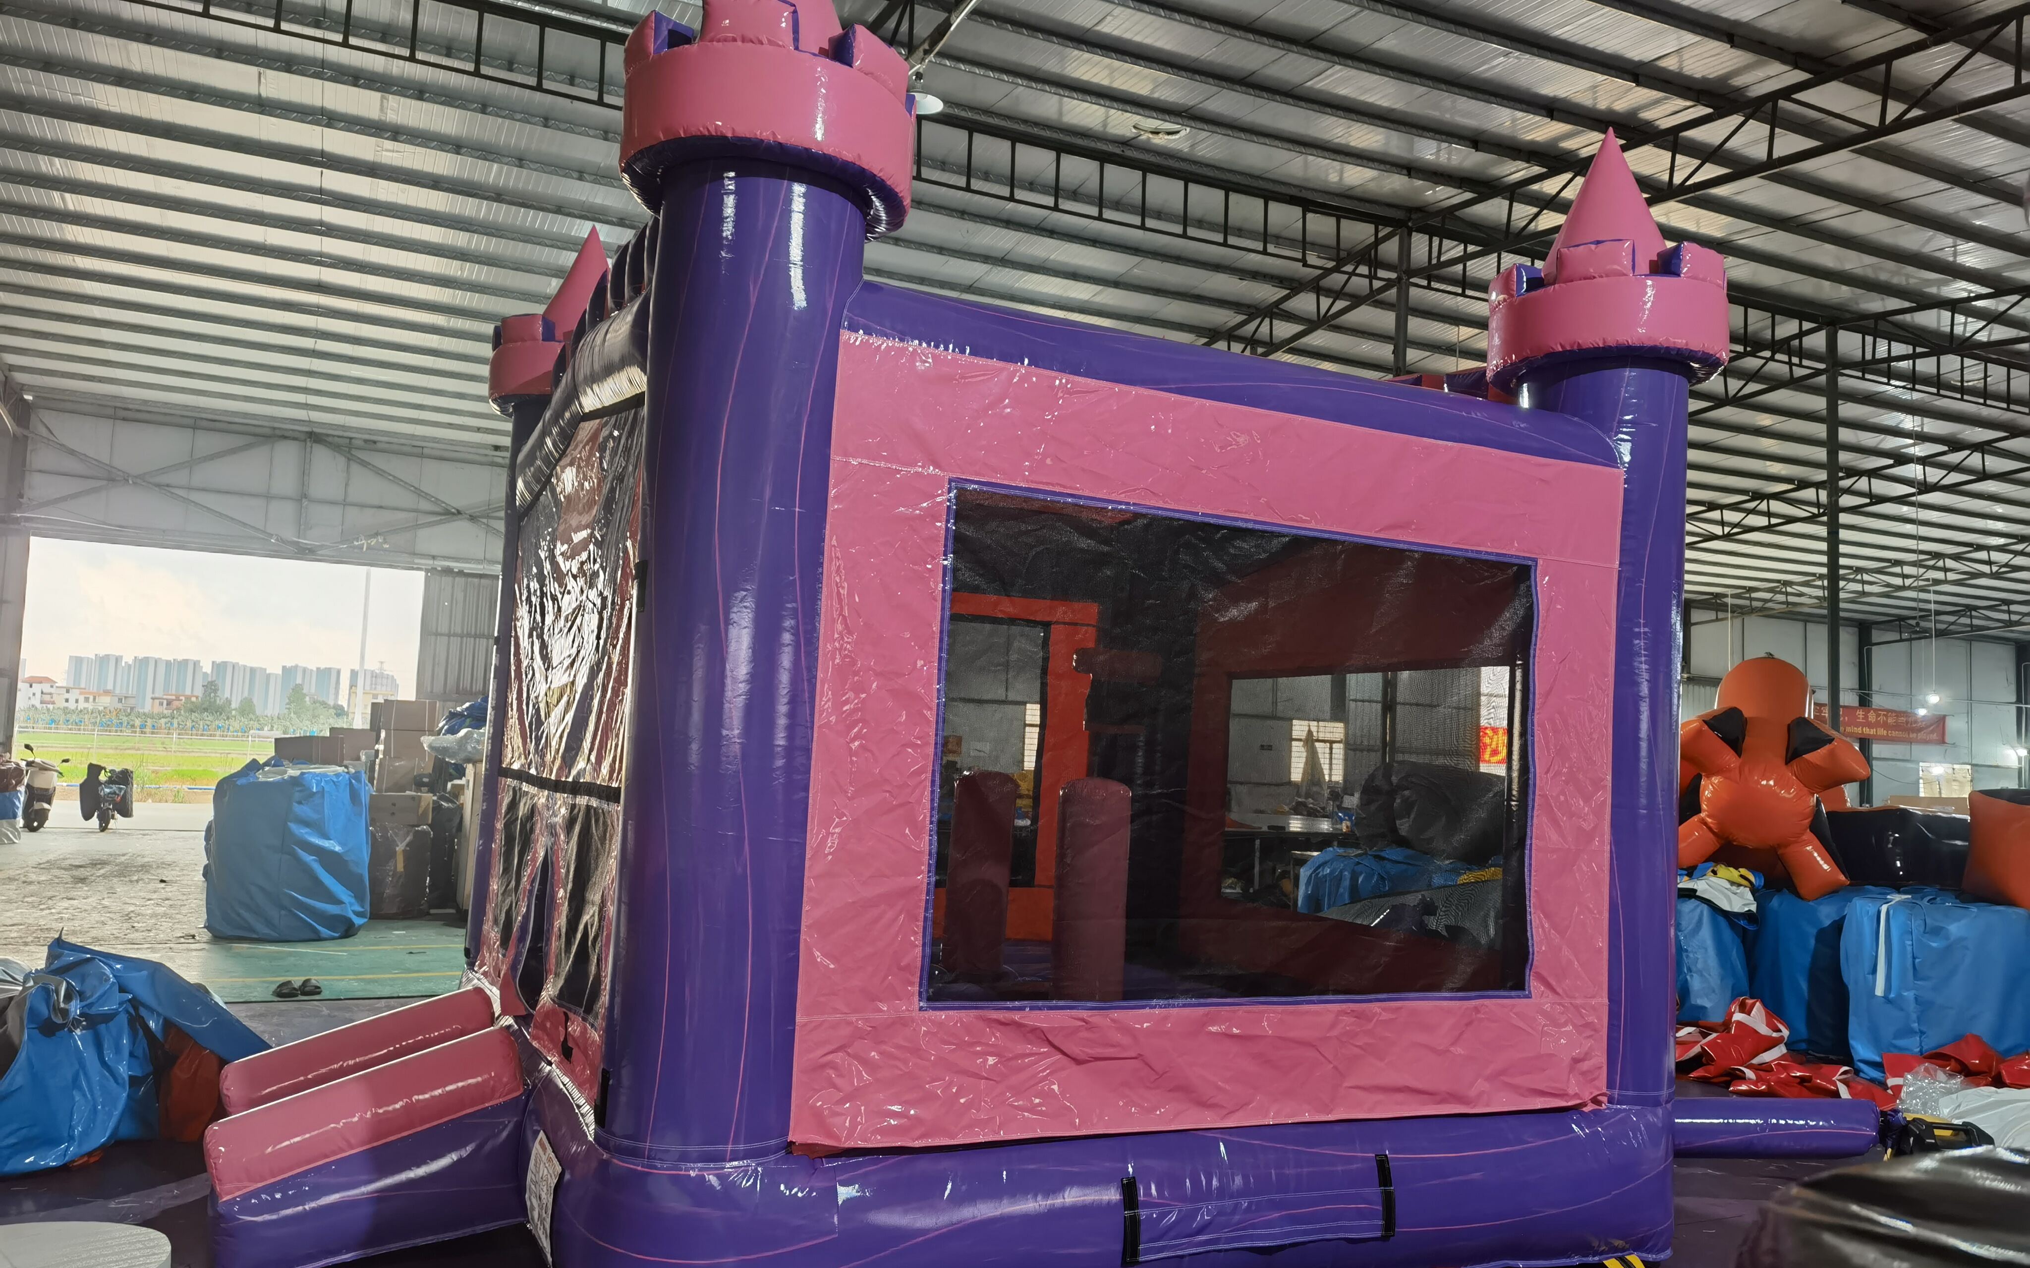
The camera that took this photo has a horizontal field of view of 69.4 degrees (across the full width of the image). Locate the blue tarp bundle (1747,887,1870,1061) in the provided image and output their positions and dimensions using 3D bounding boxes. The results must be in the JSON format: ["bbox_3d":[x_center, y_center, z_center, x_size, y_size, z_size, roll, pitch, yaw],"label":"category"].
[{"bbox_3d":[5.110,2.111,9.273,0.950,0.970,1.000,0,-5,28],"label":"blue tarp bundle"}]

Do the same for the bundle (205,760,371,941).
[{"bbox_3d":[-5.863,1.760,11.932,1.200,1.300,1.150,4,-5,-26],"label":"bundle"}]

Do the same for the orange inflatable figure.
[{"bbox_3d":[4.866,0.930,9.500,1.350,1.550,1.000,0,-5,27],"label":"orange inflatable figure"}]

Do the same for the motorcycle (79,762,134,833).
[{"bbox_3d":[-13.805,2.455,22.279,0.750,1.030,1.700,5,-6,-33],"label":"motorcycle"}]

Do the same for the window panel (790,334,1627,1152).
[{"bbox_3d":[0.806,0.402,4.695,2.980,2.280,0.100,5,-6,-23],"label":"window panel"}]

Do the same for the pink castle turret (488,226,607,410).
[{"bbox_3d":[-2.233,-1.578,7.501,0.860,1.010,0.860,5,-6,-23],"label":"pink castle turret"}]

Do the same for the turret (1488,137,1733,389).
[{"bbox_3d":[2.326,-1.471,5.731,0.860,1.010,0.860,5,-6,-23],"label":"turret"}]

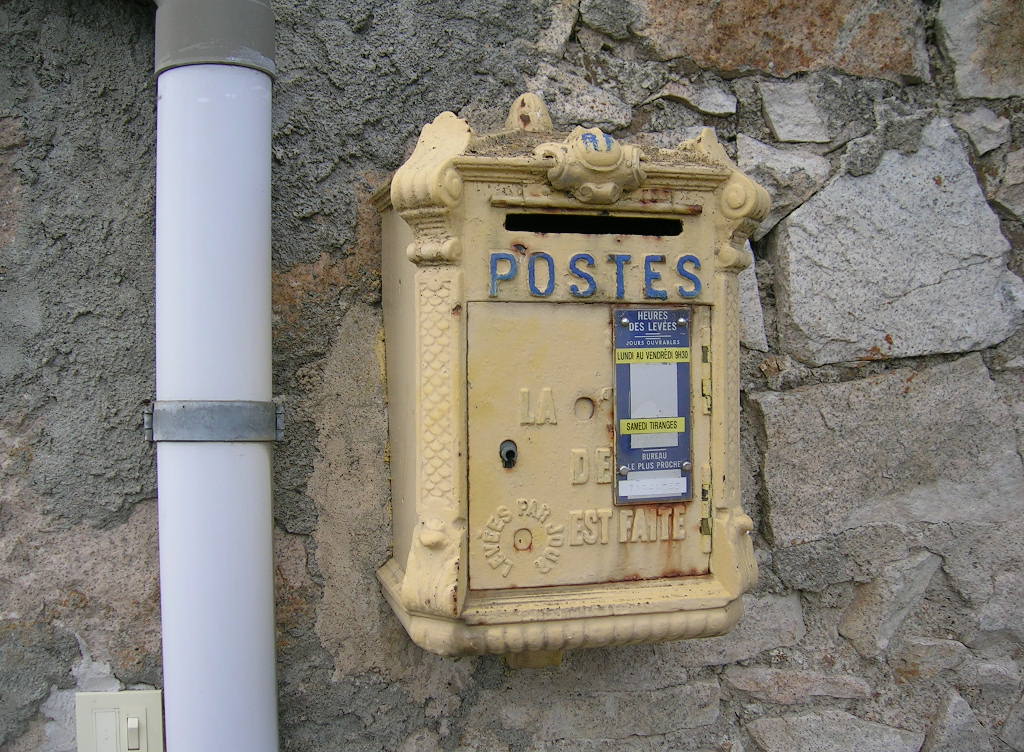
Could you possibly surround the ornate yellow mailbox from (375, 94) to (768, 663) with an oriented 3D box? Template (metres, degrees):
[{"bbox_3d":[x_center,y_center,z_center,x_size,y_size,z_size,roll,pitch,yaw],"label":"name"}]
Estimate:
[{"bbox_3d":[0.057,0.001,0.995,0.360,0.590,0.222,0,1,-15],"label":"ornate yellow mailbox"}]

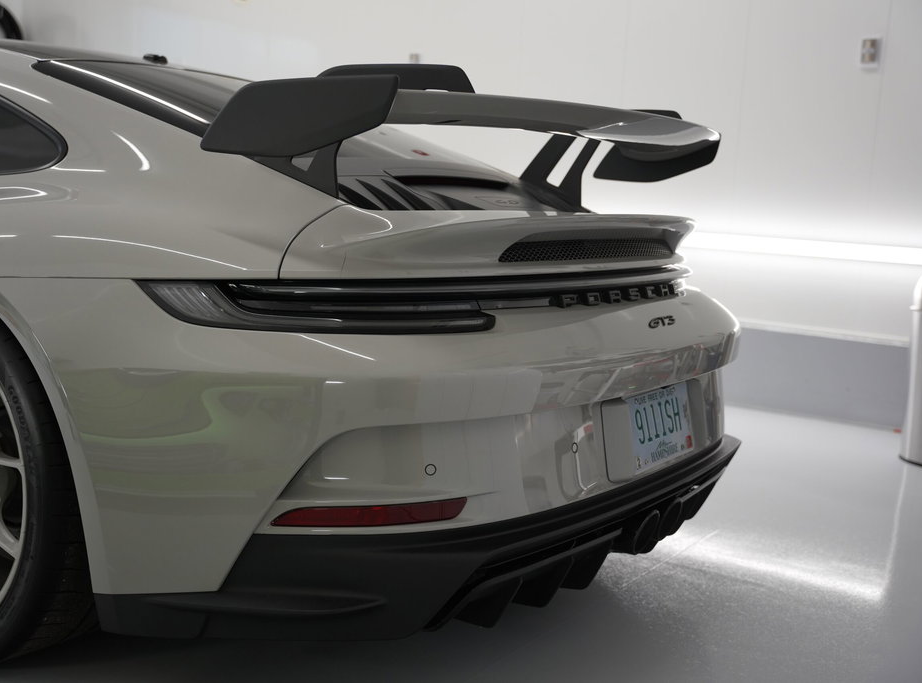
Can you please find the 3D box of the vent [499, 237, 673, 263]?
[{"bbox_3d":[0.282,-0.196,2.239,0.055,0.047,0.800,8,10,32],"label":"vent"}]

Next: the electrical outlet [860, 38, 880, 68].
[{"bbox_3d":[1.660,-1.175,4.397,0.073,0.116,0.025,7,10,27],"label":"electrical outlet"}]

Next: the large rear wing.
[{"bbox_3d":[0.098,-0.407,2.335,0.470,0.255,1.470,8,10,32],"label":"large rear wing"}]

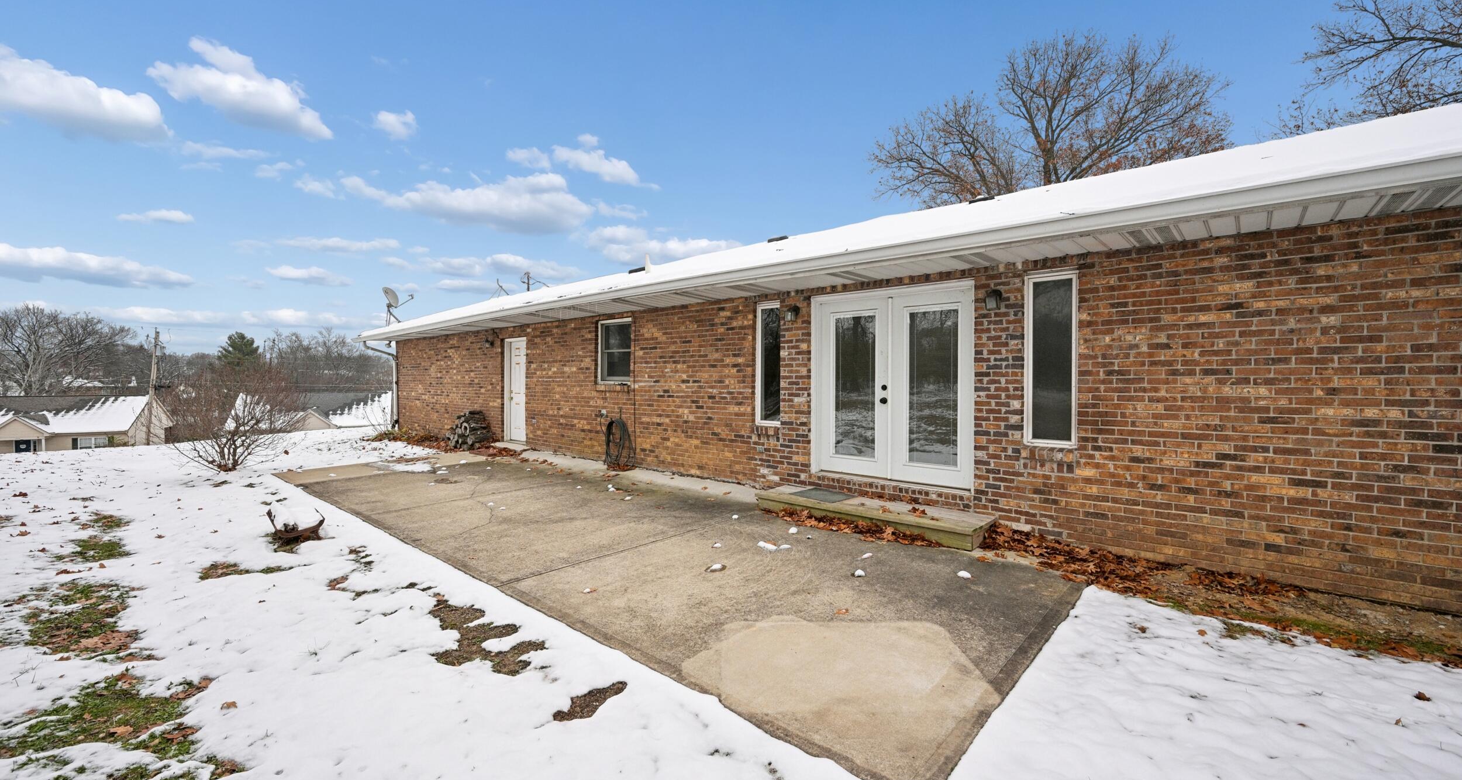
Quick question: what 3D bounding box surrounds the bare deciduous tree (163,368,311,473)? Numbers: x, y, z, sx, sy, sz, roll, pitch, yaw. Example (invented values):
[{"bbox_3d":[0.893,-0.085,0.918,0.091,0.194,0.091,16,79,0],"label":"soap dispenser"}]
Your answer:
[{"bbox_3d":[-7.060,0.400,8.150,1.550,1.540,1.550,-1,1,-41],"label":"bare deciduous tree"}]

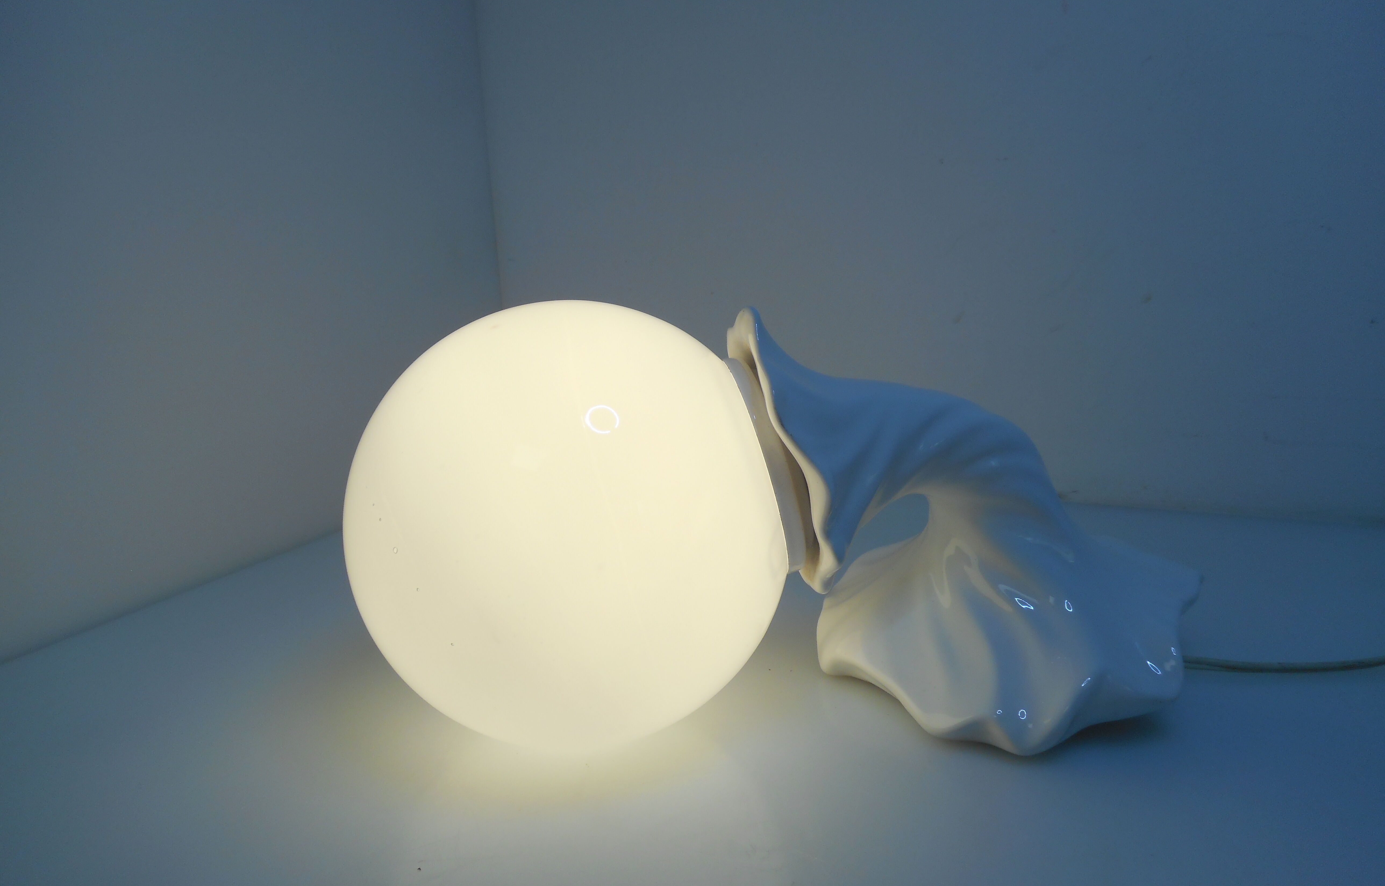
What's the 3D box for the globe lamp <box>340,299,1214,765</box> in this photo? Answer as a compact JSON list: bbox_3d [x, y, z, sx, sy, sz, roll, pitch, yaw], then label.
[{"bbox_3d":[0.071,0.028,0.479,0.452,0.200,0.205,-4,12,-10],"label":"globe lamp"}]

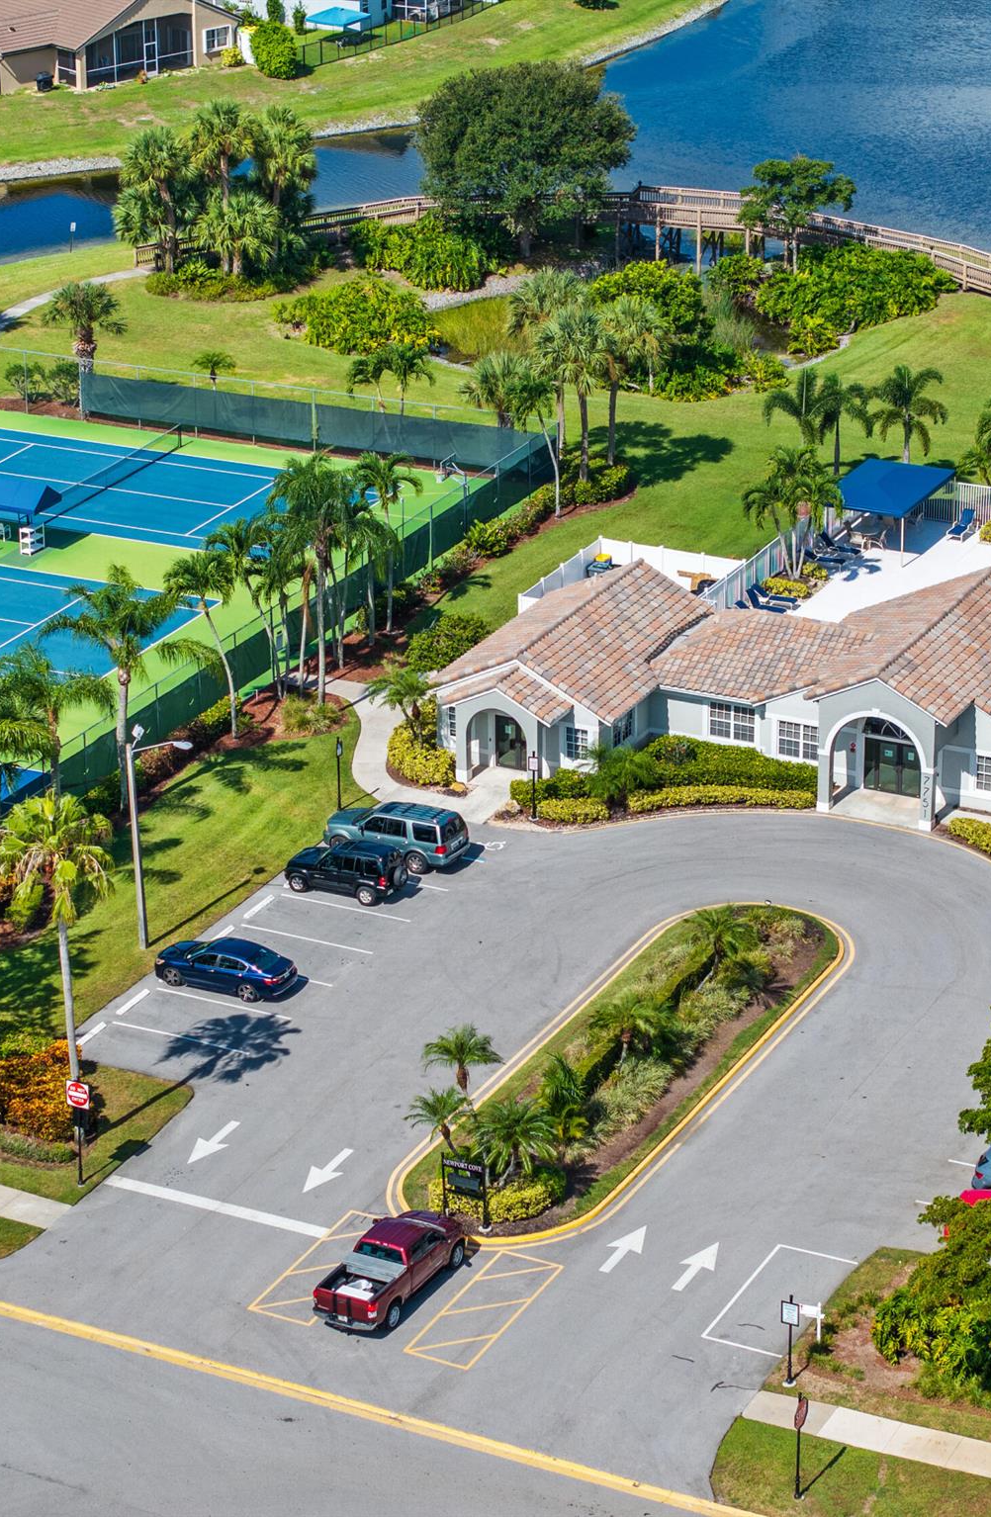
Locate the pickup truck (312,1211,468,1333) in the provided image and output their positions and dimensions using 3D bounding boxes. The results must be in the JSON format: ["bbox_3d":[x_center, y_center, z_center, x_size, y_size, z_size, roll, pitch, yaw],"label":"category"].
[{"bbox_3d":[-2.831,14.108,114.586,2.030,1.940,5.810,11,25,26],"label":"pickup truck"}]

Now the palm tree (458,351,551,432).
[{"bbox_3d":[0.272,-15.944,184.819,3.962,5.148,3.962,-1,22,0],"label":"palm tree"}]

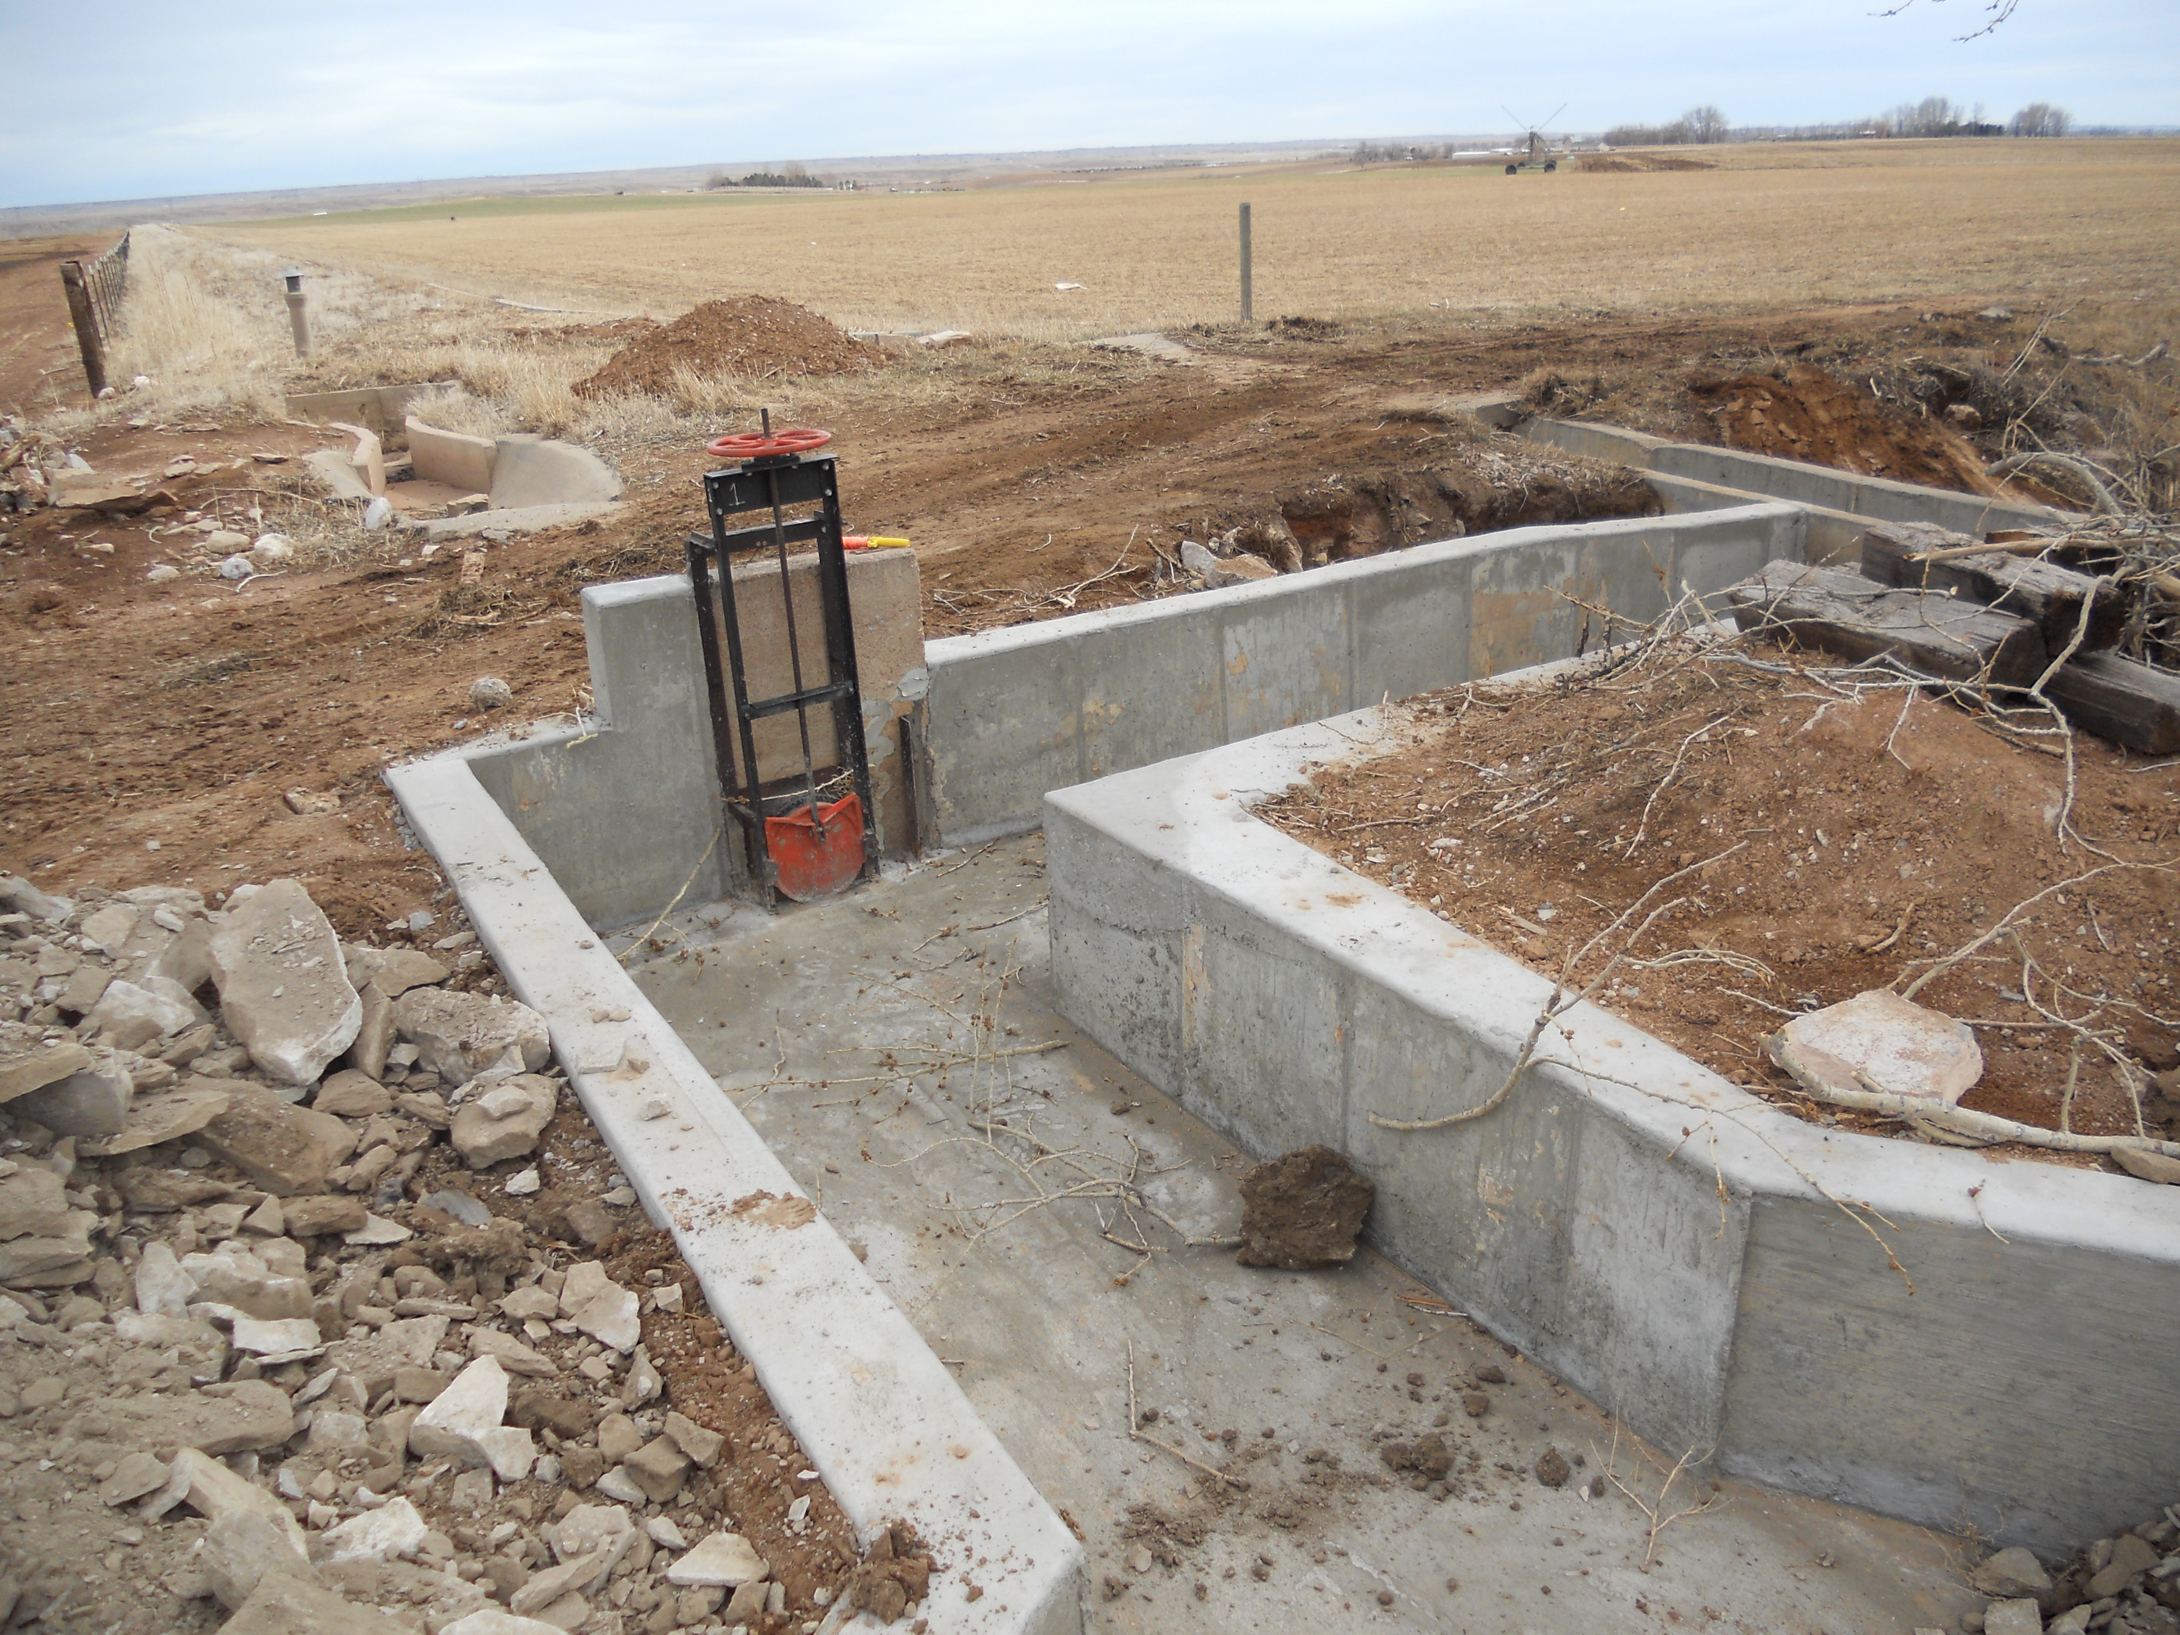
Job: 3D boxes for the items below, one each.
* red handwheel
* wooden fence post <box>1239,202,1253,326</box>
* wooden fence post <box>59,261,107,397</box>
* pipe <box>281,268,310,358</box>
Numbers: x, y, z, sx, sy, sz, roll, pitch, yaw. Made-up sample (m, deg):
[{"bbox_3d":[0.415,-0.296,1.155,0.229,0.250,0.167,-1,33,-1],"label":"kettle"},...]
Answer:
[{"bbox_3d":[-0.982,-1.141,5.200,0.388,0.050,0.388,-2,21,0],"label":"red handwheel"},{"bbox_3d":[1.721,-6.063,18.651,0.118,1.282,0.118,-3,21,0],"label":"wooden fence post"},{"bbox_3d":[-9.575,-4.630,16.192,0.180,1.219,0.180,-1,20,0],"label":"wooden fence post"},{"bbox_3d":[-8.740,-5.575,18.787,0.220,0.939,0.220,-1,20,0],"label":"pipe"}]

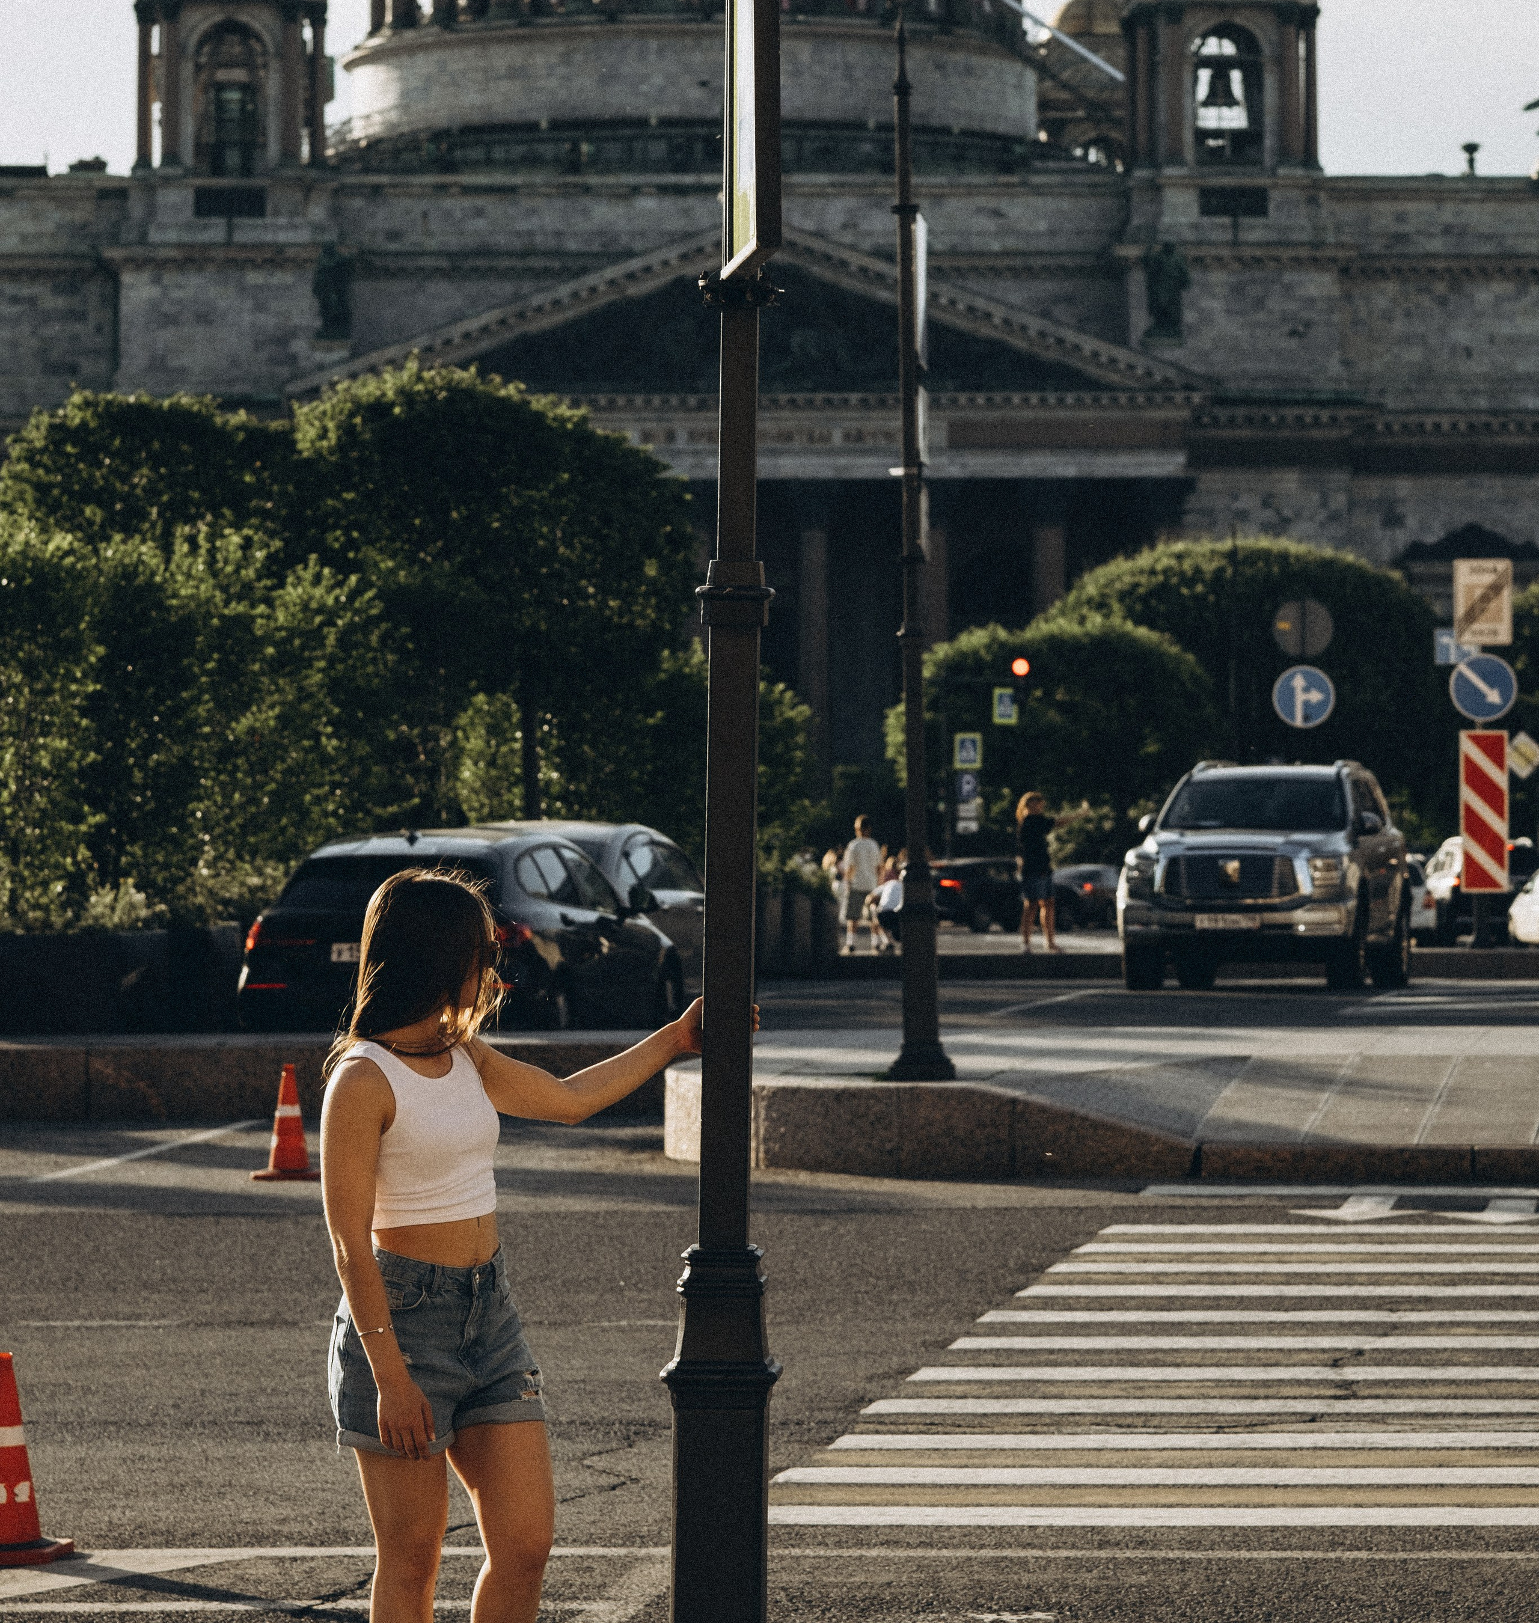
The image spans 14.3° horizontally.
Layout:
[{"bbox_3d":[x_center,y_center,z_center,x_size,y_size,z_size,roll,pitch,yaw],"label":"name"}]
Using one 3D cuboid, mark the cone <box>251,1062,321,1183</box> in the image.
[{"bbox_3d":[-2.277,1.472,29.200,0.355,0.560,0.355,0,0,0],"label":"cone"}]

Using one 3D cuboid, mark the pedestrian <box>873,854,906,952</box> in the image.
[{"bbox_3d":[1.277,0.986,66.000,0.500,1.060,0.500,0,1,-30],"label":"pedestrian"}]

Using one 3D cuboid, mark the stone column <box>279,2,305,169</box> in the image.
[{"bbox_3d":[-24.856,-37.737,320.000,1.250,8.800,1.250,0,0,0],"label":"stone column"}]

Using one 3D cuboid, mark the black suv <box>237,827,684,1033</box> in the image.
[{"bbox_3d":[-2.100,0.920,43.700,1.900,1.570,4.650,0,0,14],"label":"black suv"}]

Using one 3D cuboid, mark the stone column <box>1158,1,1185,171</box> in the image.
[{"bbox_3d":[21.112,-38.091,323.000,1.250,8.800,1.250,0,0,0],"label":"stone column"}]

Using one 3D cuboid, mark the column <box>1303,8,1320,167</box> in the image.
[{"bbox_3d":[29.778,-39.655,337.519,0.970,8.752,0.970,0,0,-3],"label":"column"}]

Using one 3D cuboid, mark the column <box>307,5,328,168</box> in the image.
[{"bbox_3d":[-22.565,-36.286,307.700,1.100,8.300,1.100,0,0,-4],"label":"column"}]

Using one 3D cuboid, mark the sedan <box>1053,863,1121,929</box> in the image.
[{"bbox_3d":[5.962,1.606,113.000,1.820,1.470,4.500,0,0,-15],"label":"sedan"}]

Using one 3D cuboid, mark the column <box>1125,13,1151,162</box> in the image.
[{"bbox_3d":[18.548,-36.445,310.200,1.200,8.200,1.200,0,0,-4],"label":"column"}]

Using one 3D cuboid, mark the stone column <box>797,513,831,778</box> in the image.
[{"bbox_3d":[2.233,-8.246,311.000,1.800,16.000,1.800,0,0,0],"label":"stone column"}]

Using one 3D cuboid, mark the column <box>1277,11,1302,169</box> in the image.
[{"bbox_3d":[26.110,-36.475,309.300,1.200,8.300,1.200,0,0,-4],"label":"column"}]

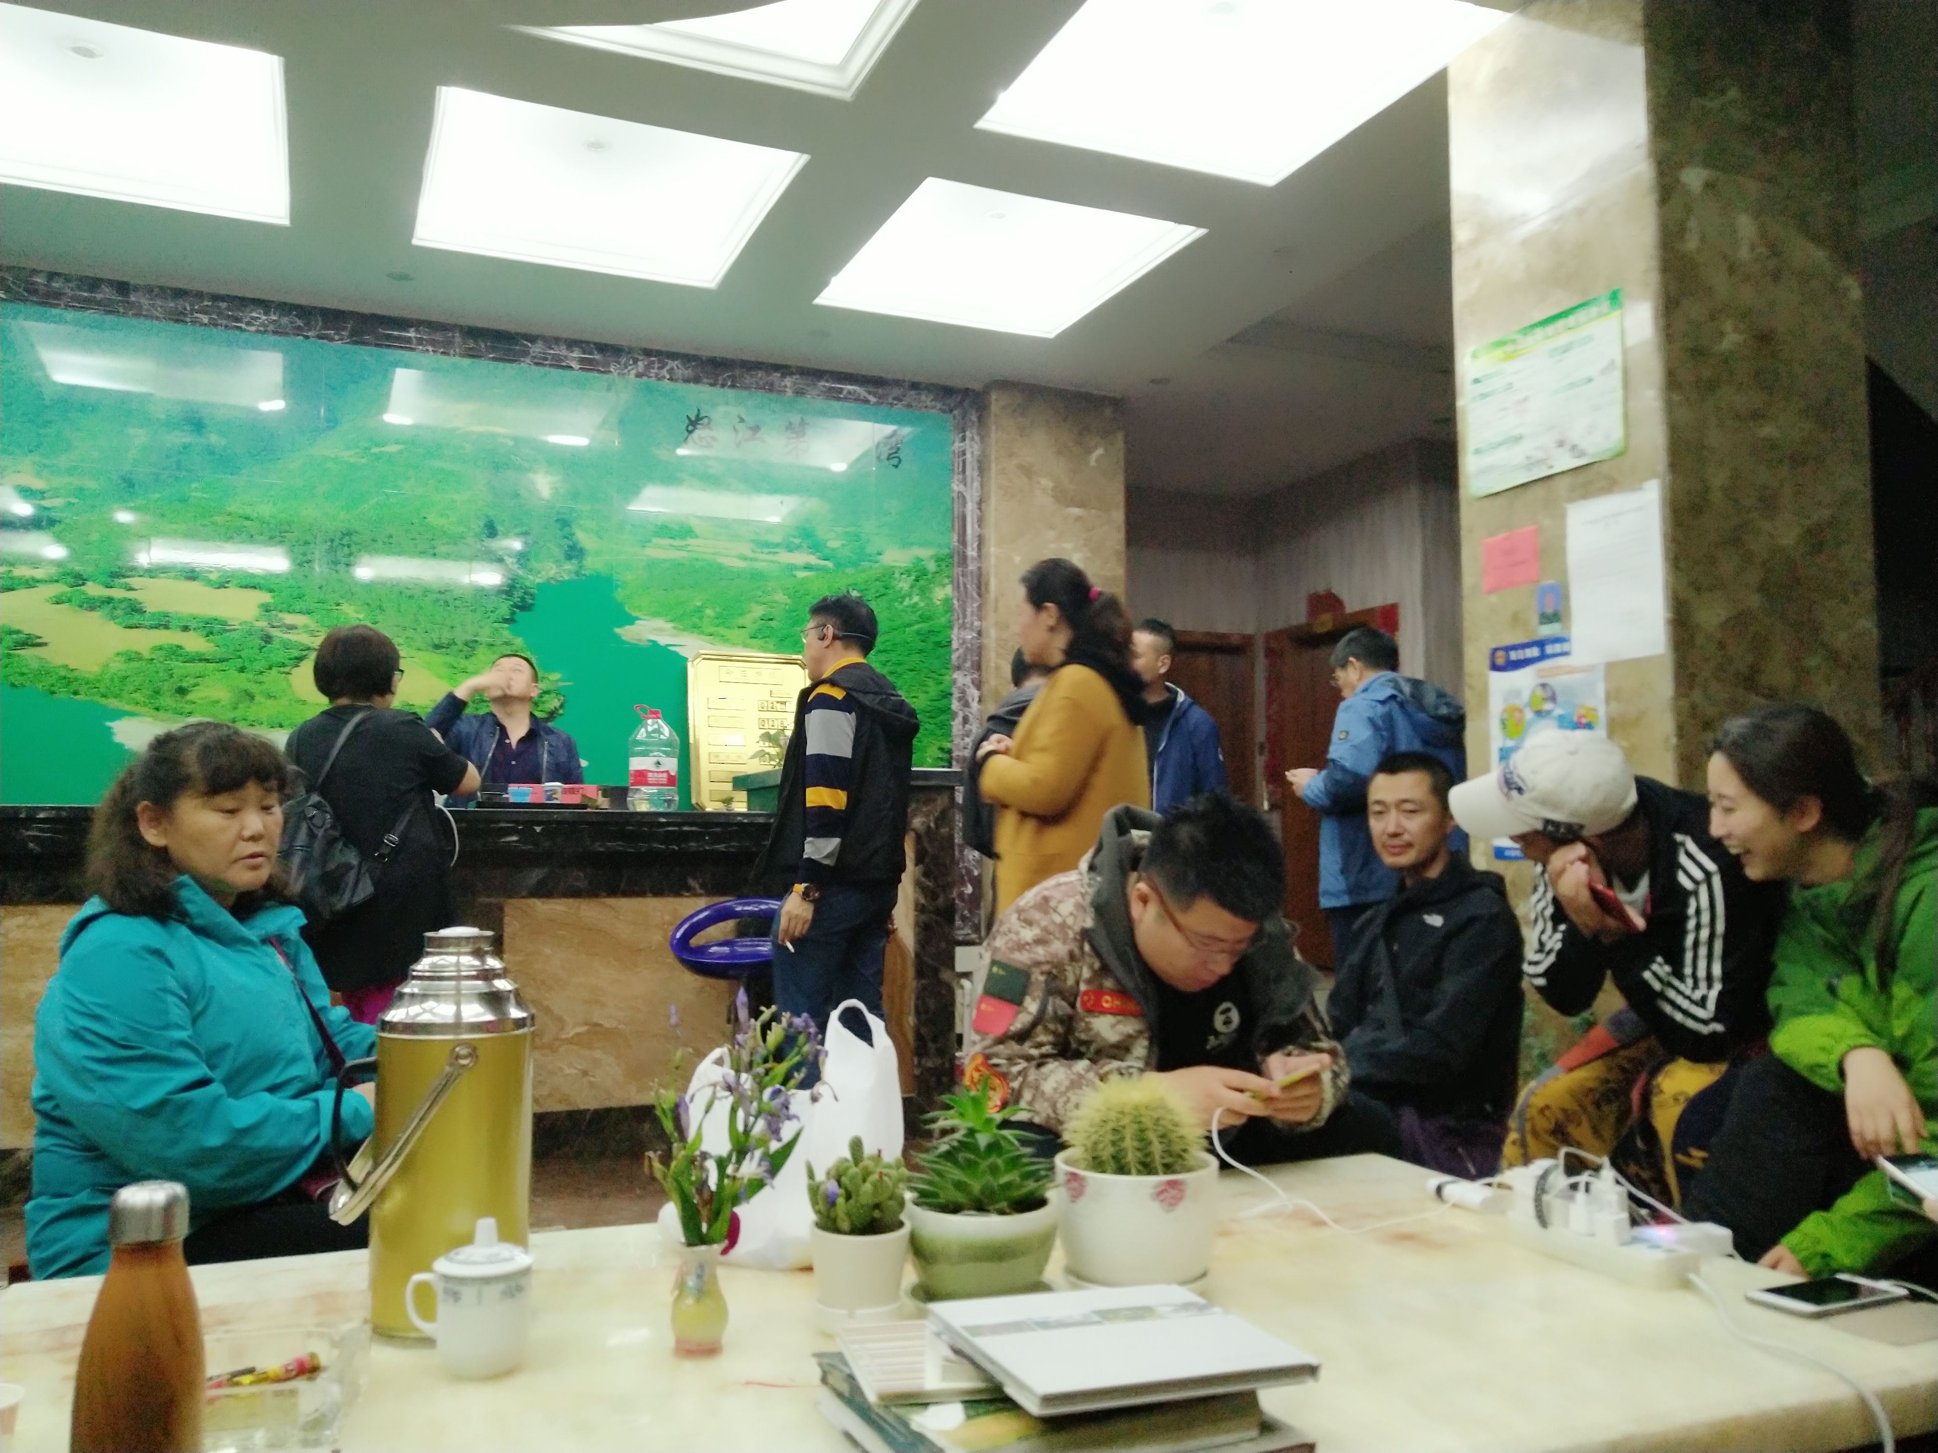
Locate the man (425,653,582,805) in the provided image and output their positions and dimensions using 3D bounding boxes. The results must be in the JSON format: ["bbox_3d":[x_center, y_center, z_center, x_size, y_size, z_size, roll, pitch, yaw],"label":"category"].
[{"bbox_3d":[-1.664,0.580,5.420,0.550,1.665,0.380,1,-5,-16],"label":"man"}]

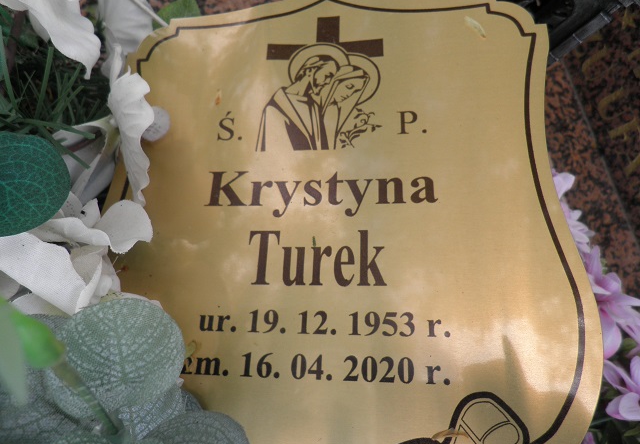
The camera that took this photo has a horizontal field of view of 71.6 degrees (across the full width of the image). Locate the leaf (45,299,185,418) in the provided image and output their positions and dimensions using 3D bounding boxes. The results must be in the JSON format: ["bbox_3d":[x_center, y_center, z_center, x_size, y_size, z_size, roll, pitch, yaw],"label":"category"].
[{"bbox_3d":[-0.071,0.047,0.153,0.047,0.012,0.041,0,71,-2],"label":"leaf"}]

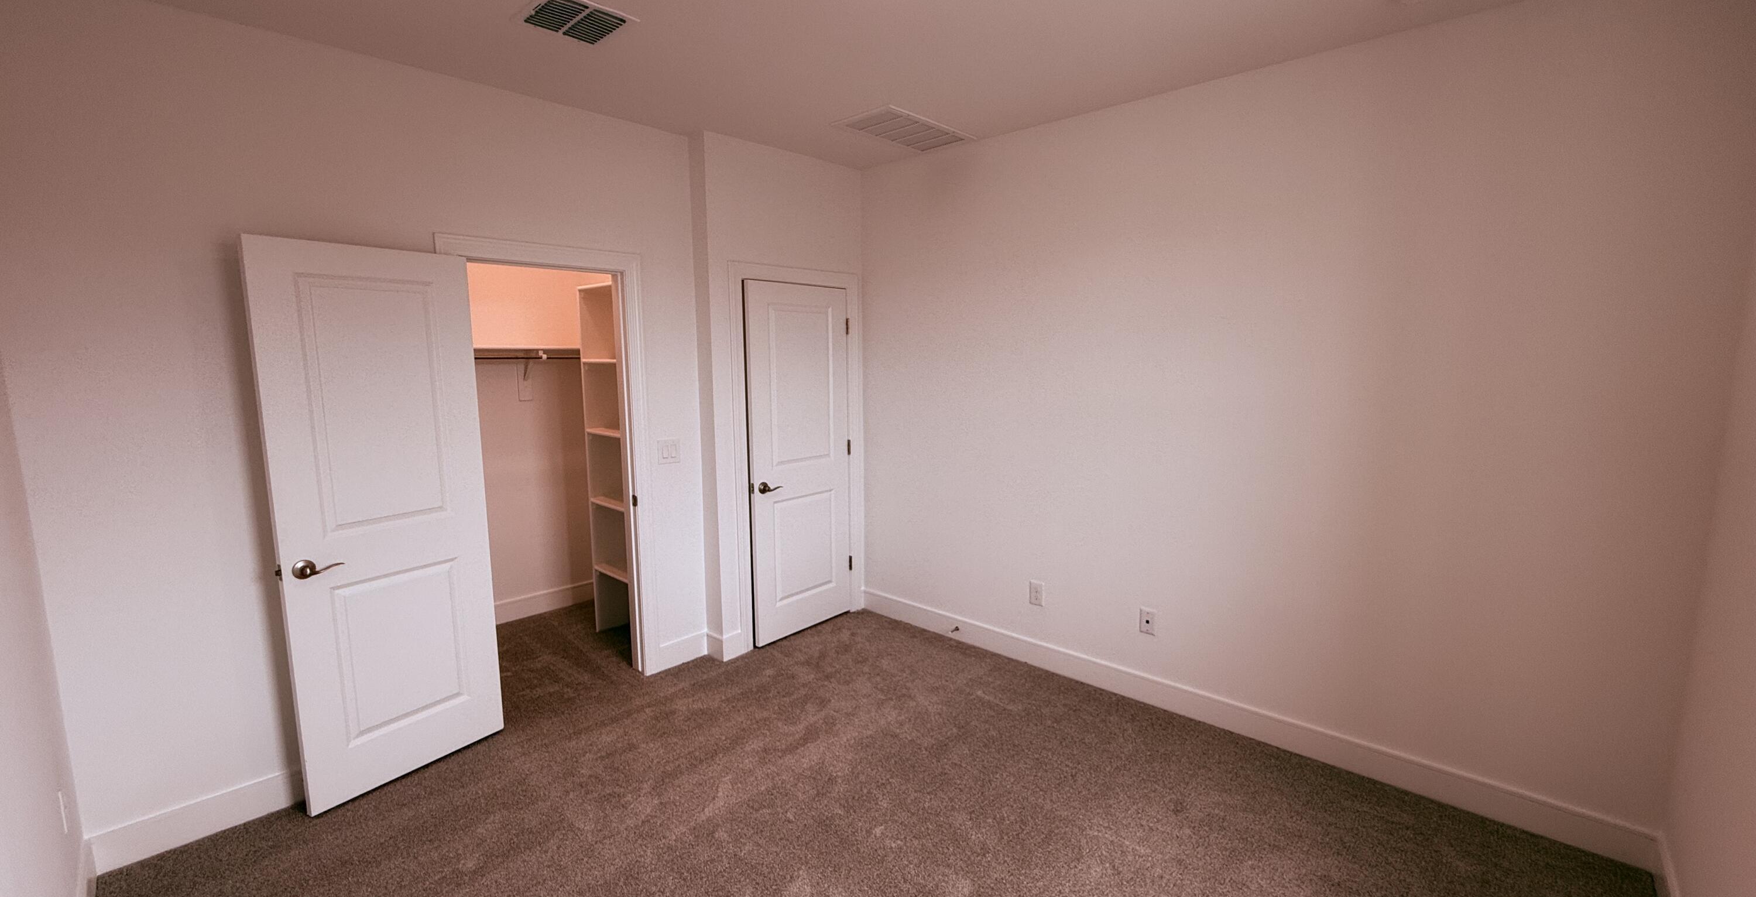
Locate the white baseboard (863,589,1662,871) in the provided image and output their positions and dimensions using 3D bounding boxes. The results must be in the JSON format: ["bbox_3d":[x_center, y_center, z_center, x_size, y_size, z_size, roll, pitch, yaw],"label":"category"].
[{"bbox_3d":[1.186,1.129,3.434,3.502,0.130,0.018,7,10,43],"label":"white baseboard"}]

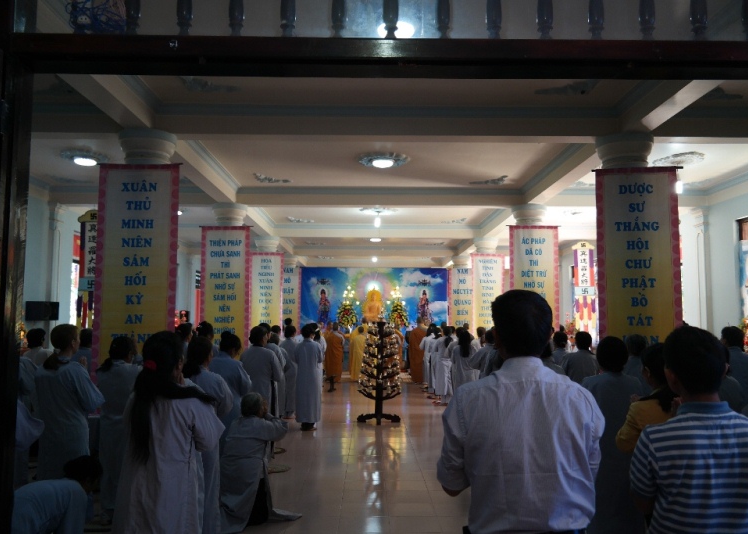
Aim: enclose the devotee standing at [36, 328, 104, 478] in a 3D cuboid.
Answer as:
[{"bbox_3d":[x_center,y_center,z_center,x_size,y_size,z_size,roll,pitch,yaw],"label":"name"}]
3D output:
[{"bbox_3d":[-2.515,1.266,4.982,0.500,1.550,0.380,-1,-5,11],"label":"devotee standing"}]

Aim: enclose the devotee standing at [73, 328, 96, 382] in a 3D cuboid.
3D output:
[{"bbox_3d":[-3.295,1.459,6.865,0.460,1.490,0.380,0,-5,7],"label":"devotee standing"}]

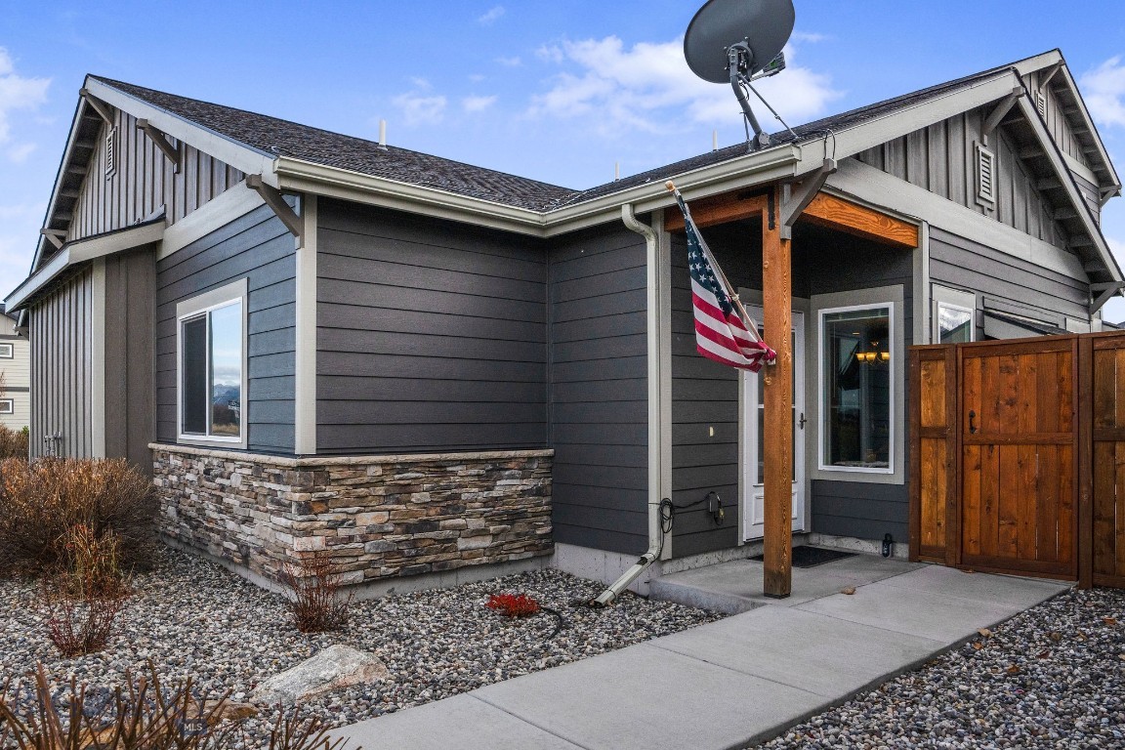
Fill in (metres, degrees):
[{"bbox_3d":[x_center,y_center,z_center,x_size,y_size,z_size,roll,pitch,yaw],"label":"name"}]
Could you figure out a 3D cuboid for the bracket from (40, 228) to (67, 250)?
[{"bbox_3d":[-8.126,-2.102,12.000,0.380,0.460,0.100,2,-3,-41],"label":"bracket"}]

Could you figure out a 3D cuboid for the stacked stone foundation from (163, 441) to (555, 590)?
[{"bbox_3d":[-2.238,1.115,7.342,2.360,0.880,3.920,2,-3,-41],"label":"stacked stone foundation"}]

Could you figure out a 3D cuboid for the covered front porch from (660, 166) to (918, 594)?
[{"bbox_3d":[1.913,0.118,6.097,2.150,2.820,1.080,2,-3,-41],"label":"covered front porch"}]

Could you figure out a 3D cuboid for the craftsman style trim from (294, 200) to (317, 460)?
[{"bbox_3d":[-1.842,-0.377,5.402,0.120,1.885,0.110,2,-3,-41],"label":"craftsman style trim"}]

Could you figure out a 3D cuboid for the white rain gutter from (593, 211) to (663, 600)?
[{"bbox_3d":[0.491,0.171,5.560,0.660,2.930,0.130,2,-3,-41],"label":"white rain gutter"}]

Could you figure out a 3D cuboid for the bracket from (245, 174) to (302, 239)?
[{"bbox_3d":[-2.018,-1.135,5.286,0.380,0.460,0.100,2,-3,-41],"label":"bracket"}]

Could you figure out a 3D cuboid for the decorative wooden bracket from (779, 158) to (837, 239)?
[{"bbox_3d":[1.626,-1.151,4.965,0.095,0.460,0.380,2,-3,-41],"label":"decorative wooden bracket"}]

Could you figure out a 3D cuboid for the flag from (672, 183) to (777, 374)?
[{"bbox_3d":[1.043,-0.536,4.704,0.920,1.070,0.220,2,-3,-41],"label":"flag"}]

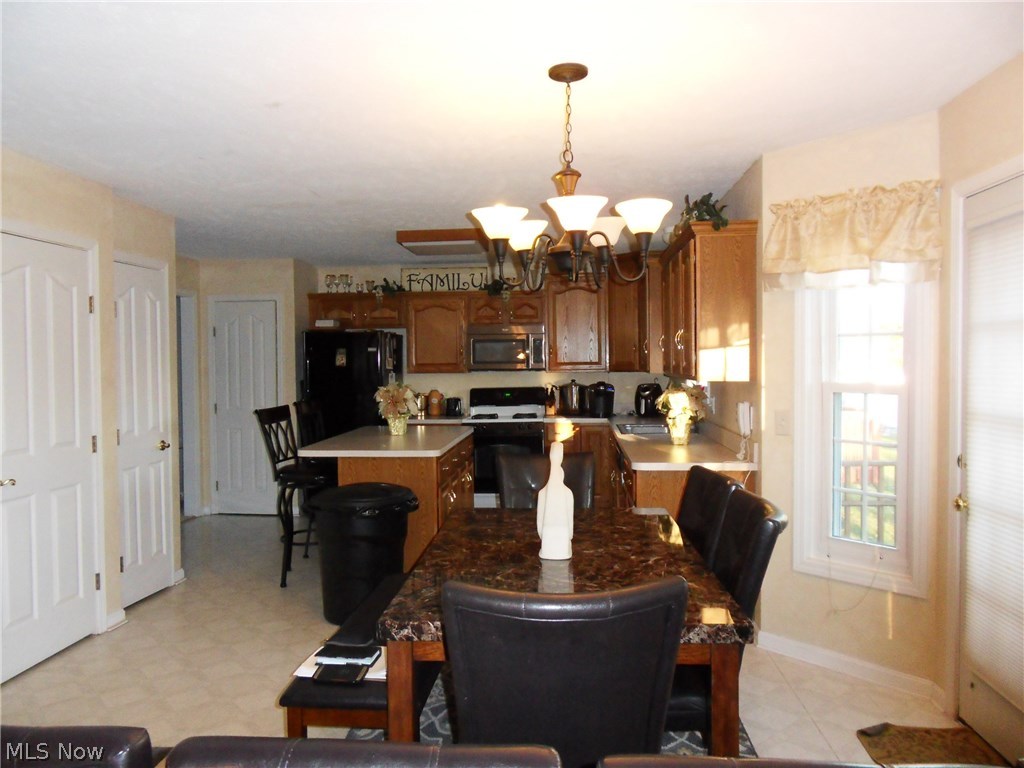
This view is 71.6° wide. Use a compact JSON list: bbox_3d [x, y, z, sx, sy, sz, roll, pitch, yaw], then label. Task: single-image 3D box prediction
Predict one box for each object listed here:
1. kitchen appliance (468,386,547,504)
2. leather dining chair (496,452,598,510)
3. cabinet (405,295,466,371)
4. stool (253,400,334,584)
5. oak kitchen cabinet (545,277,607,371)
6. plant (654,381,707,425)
[{"bbox_3d":[-0.056,0.654,7.065,0.765,1.190,0.690,0,2,5],"label":"kitchen appliance"},{"bbox_3d":[0.136,0.840,3.296,0.490,1.000,0.600,0,2,5],"label":"leather dining chair"},{"bbox_3d":[-0.739,-0.515,7.178,0.625,0.790,0.335,0,2,5],"label":"cabinet"},{"bbox_3d":[-1.420,0.739,4.740,0.460,1.130,0.440,0,2,7],"label":"stool"},{"bbox_3d":[0.641,-0.583,7.015,0.596,0.920,0.320,0,2,5],"label":"oak kitchen cabinet"},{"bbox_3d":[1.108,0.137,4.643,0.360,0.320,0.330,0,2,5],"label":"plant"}]

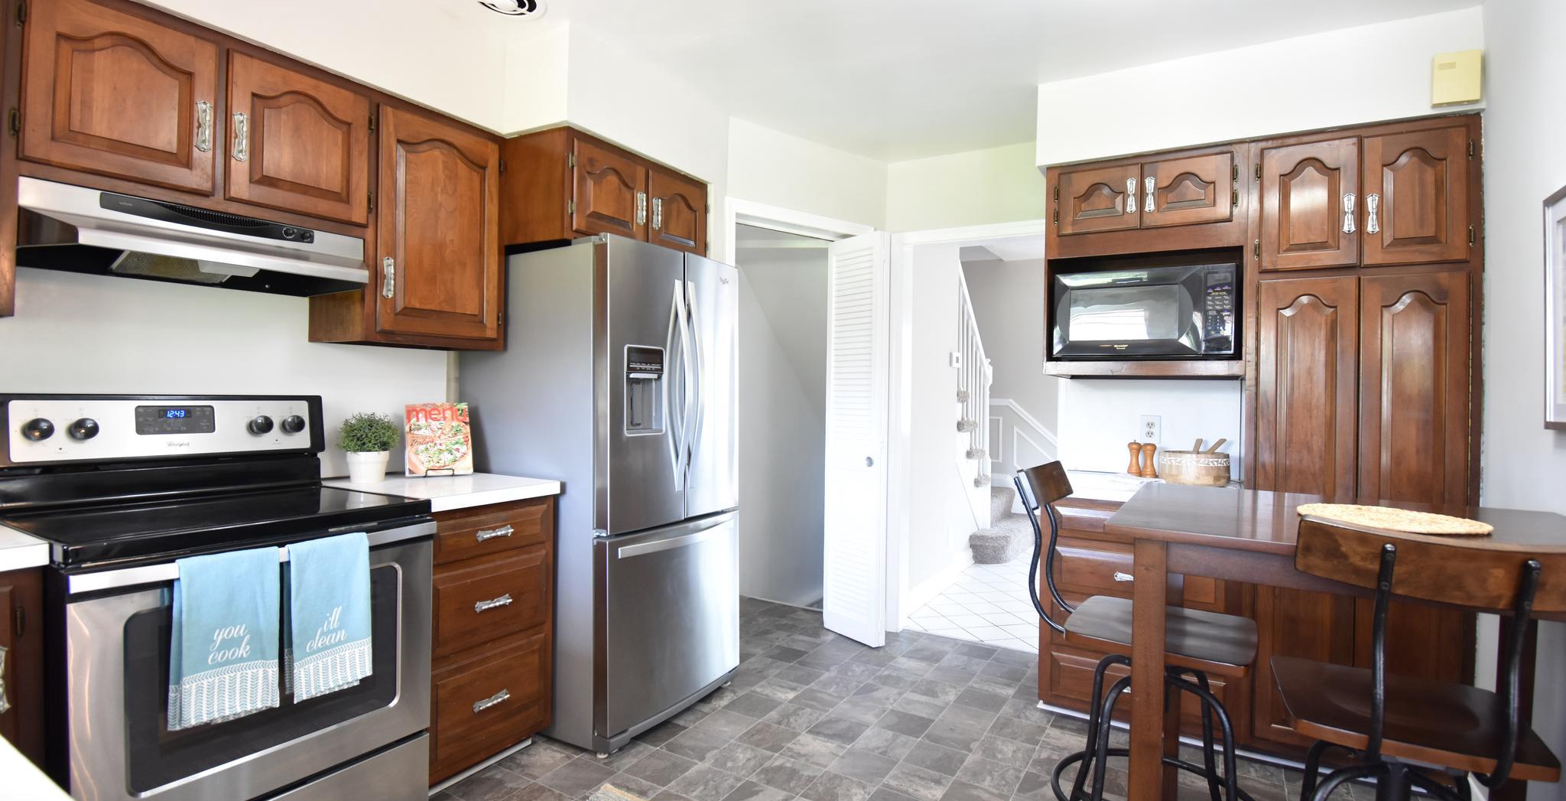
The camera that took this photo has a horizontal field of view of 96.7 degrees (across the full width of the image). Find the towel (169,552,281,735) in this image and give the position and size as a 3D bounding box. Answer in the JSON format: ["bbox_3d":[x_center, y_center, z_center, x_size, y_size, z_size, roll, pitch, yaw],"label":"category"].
[{"bbox_3d":[-1.218,0.509,1.522,0.060,0.365,0.200,1,0,33],"label":"towel"}]

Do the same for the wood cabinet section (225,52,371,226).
[{"bbox_3d":[-1.501,-0.729,2.069,0.320,0.393,0.360,1,0,32],"label":"wood cabinet section"}]

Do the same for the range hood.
[{"bbox_3d":[-1.539,-0.408,1.850,0.535,0.158,0.713,1,1,32],"label":"range hood"}]

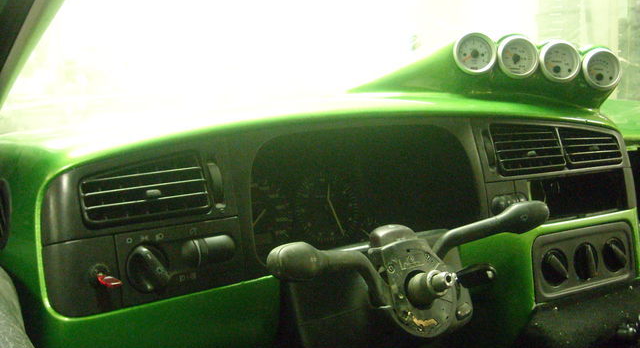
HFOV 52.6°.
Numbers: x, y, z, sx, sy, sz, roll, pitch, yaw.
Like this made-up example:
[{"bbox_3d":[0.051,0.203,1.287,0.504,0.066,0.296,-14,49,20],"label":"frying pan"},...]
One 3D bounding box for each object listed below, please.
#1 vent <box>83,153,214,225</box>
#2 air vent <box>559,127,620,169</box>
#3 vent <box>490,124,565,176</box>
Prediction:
[{"bbox_3d":[-0.177,0.014,0.655,0.124,0.063,0.035,-7,0,-27],"label":"vent"},{"bbox_3d":[0.370,-0.037,0.908,0.111,0.059,0.035,-6,0,-23],"label":"air vent"},{"bbox_3d":[0.271,-0.034,0.863,0.115,0.069,0.035,-6,0,-23],"label":"vent"}]

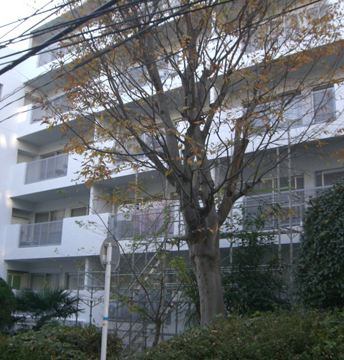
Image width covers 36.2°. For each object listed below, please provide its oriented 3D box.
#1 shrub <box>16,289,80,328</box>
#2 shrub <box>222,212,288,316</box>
[{"bbox_3d":[-3.670,4.005,15.582,1.960,1.559,1.760,-10,-18,38],"label":"shrub"},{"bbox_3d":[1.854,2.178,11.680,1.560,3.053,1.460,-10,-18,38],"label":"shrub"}]

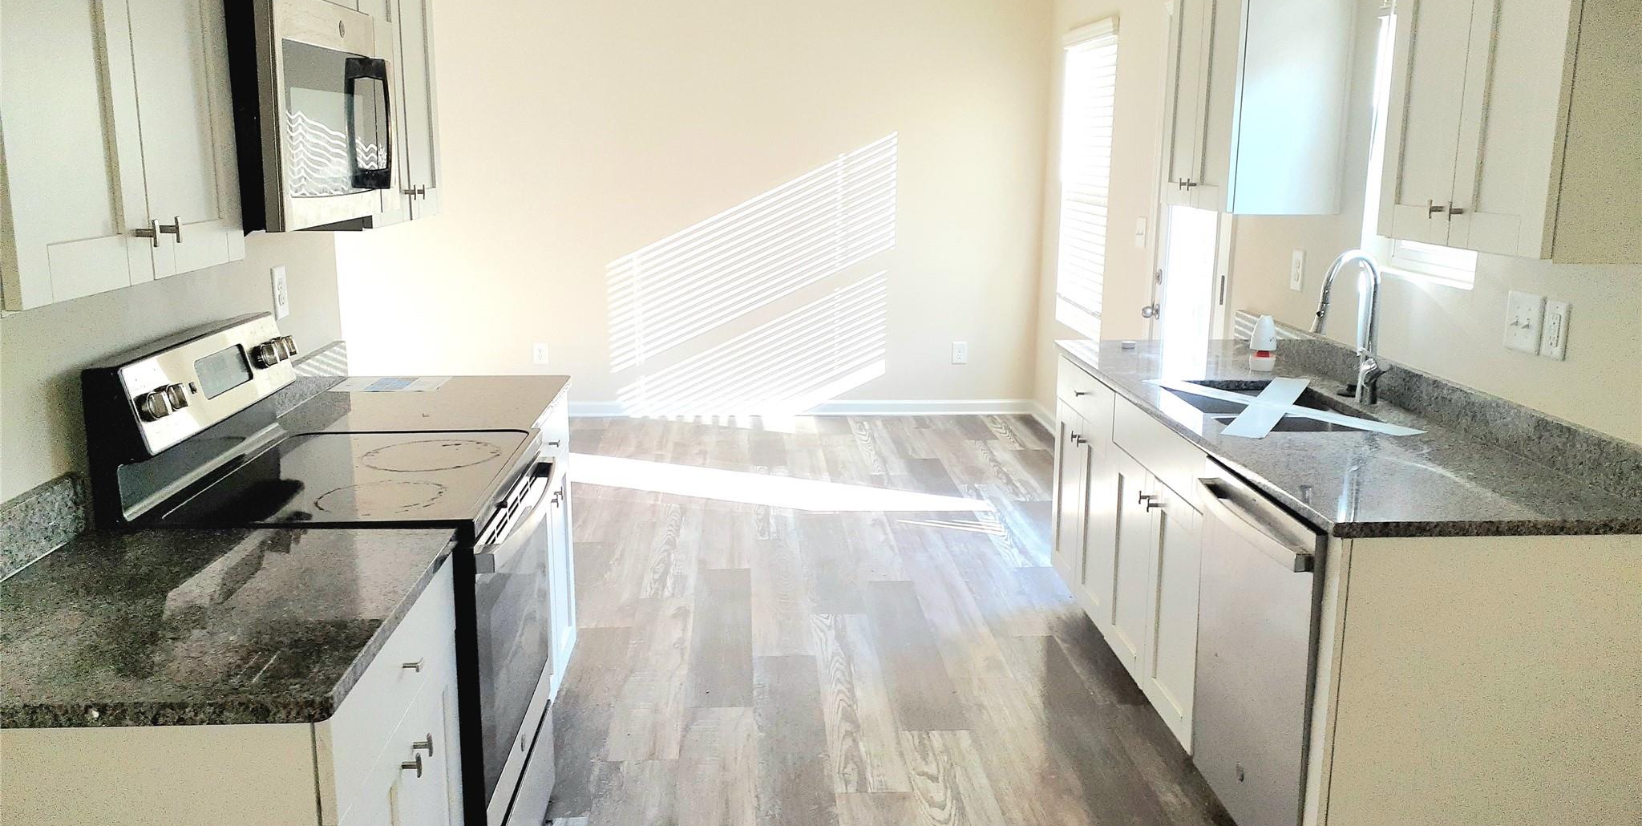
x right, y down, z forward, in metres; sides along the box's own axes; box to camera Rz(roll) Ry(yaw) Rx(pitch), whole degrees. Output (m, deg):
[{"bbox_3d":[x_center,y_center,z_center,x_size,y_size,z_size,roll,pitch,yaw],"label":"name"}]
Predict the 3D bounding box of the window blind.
[{"bbox_3d":[1.298,-1.158,6.417,0.055,1.492,0.970,0,12,-3],"label":"window blind"}]

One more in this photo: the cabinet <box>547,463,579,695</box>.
[{"bbox_3d":[-1.010,0.430,3.389,0.622,0.876,0.665,0,12,-3],"label":"cabinet"}]

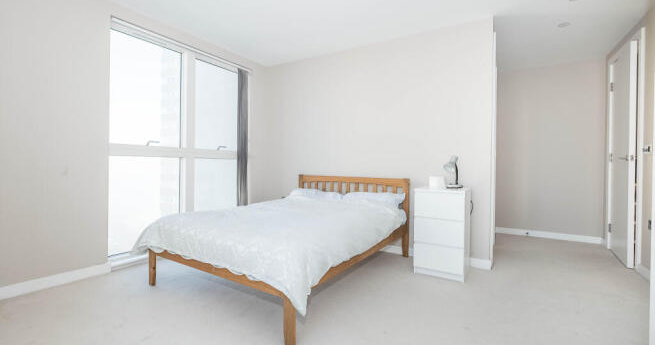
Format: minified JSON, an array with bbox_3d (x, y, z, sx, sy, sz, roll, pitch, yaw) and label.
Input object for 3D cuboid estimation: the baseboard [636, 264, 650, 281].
[{"bbox_3d":[2.860,0.886,2.458,0.020,0.100,0.287,1,0,34],"label":"baseboard"}]

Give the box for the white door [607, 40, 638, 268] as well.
[{"bbox_3d":[3.176,-0.171,2.935,0.050,2.195,0.783,1,0,37],"label":"white door"}]

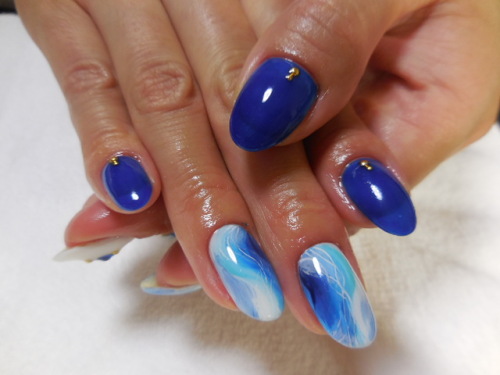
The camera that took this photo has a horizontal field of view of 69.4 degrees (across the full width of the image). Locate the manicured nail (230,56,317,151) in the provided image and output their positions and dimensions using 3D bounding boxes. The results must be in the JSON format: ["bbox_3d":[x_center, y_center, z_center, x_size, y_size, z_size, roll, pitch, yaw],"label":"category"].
[{"bbox_3d":[0.006,-0.020,0.089,0.016,0.025,0.006,32,4,-5],"label":"manicured nail"}]

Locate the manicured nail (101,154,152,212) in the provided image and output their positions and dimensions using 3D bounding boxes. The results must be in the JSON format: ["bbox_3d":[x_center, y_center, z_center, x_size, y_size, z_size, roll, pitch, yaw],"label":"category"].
[{"bbox_3d":[-0.031,-0.001,0.091,0.011,0.004,0.016,-13,68,-18],"label":"manicured nail"}]

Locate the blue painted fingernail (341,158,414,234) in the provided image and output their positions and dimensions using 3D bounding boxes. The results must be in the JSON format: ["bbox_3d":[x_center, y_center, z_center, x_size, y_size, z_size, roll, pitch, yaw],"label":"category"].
[{"bbox_3d":[0.034,0.003,0.093,0.013,0.005,0.022,-28,78,10],"label":"blue painted fingernail"}]

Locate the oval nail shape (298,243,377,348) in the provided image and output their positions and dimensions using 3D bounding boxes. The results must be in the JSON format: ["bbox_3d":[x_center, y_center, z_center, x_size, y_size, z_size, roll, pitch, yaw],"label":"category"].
[{"bbox_3d":[0.021,0.026,0.087,0.013,0.006,0.025,-18,77,-4],"label":"oval nail shape"}]

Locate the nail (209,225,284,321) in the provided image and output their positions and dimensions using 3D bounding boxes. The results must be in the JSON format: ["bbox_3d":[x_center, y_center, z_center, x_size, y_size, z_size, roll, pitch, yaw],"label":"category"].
[{"bbox_3d":[0.000,0.021,0.089,0.012,0.005,0.024,-21,82,-11],"label":"nail"}]

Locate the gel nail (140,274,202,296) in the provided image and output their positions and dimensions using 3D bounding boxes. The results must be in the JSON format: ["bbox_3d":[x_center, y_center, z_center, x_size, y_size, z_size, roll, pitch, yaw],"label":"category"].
[{"bbox_3d":[-0.021,0.029,0.106,0.020,0.012,0.004,-2,81,-6],"label":"gel nail"}]

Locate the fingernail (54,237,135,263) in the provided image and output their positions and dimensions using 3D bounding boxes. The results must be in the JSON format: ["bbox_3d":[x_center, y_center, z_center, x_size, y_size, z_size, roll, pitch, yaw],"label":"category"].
[{"bbox_3d":[-0.046,0.018,0.106,0.022,0.004,0.012,-10,6,-6],"label":"fingernail"}]

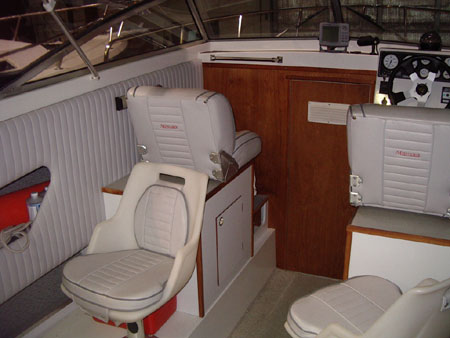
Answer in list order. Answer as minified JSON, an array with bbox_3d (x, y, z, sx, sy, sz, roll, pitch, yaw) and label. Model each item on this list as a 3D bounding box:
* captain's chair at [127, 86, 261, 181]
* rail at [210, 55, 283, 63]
[{"bbox_3d":[-0.143,-0.240,2.712,0.479,0.460,0.658,7,20,23],"label":"captain's chair"},{"bbox_3d":[0.137,-0.696,3.139,0.480,0.036,0.048,7,20,23],"label":"rail"}]

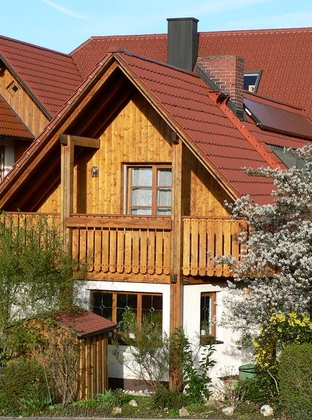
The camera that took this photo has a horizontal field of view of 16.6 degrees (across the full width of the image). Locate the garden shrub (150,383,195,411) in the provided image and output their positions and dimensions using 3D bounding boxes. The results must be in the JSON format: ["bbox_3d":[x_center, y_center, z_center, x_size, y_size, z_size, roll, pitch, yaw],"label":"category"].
[{"bbox_3d":[0.310,3.420,19.945,0.820,0.480,0.700,0,1,0],"label":"garden shrub"}]

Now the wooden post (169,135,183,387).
[{"bbox_3d":[0.400,1.052,21.068,0.200,5.098,0.200,1,1,20],"label":"wooden post"}]

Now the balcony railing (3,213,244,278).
[{"bbox_3d":[-0.574,0.722,22.137,5.262,1.246,1.300,1,1,20],"label":"balcony railing"}]

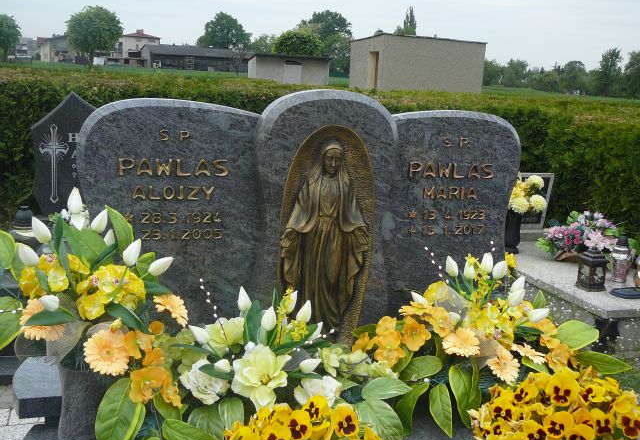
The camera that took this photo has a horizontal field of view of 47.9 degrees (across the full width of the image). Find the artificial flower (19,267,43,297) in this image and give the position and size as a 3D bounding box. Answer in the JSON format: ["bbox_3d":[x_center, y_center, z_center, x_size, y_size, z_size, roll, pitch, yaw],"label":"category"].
[{"bbox_3d":[-0.712,0.154,1.780,0.065,0.078,0.050,5,13,21],"label":"artificial flower"}]

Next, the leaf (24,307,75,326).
[{"bbox_3d":[-0.593,0.211,1.580,0.115,0.042,0.030,-3,13,-26],"label":"leaf"}]

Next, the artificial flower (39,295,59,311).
[{"bbox_3d":[-0.594,0.181,1.580,0.036,0.036,0.058,-30,-38,27],"label":"artificial flower"}]

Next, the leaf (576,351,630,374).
[{"bbox_3d":[0.783,0.395,2.000,0.155,0.030,0.070,12,41,11],"label":"leaf"}]

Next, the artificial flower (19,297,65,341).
[{"bbox_3d":[-0.635,0.225,1.650,0.103,0.100,0.035,2,12,-2],"label":"artificial flower"}]

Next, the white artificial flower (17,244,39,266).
[{"bbox_3d":[-0.675,0.082,1.670,0.036,0.063,0.036,-39,9,-11],"label":"white artificial flower"}]

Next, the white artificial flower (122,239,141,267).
[{"bbox_3d":[-0.464,0.080,1.780,0.039,0.070,0.039,25,7,-2],"label":"white artificial flower"}]

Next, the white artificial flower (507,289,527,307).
[{"bbox_3d":[0.572,0.226,2.100,0.038,0.063,0.038,30,16,-22],"label":"white artificial flower"}]

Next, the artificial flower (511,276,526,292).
[{"bbox_3d":[0.563,0.186,2.050,0.037,0.061,0.037,31,3,9],"label":"artificial flower"}]

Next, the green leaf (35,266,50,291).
[{"bbox_3d":[-0.635,0.134,1.650,0.030,0.056,0.020,-31,6,-9],"label":"green leaf"}]

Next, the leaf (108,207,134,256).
[{"bbox_3d":[-0.508,0.029,1.830,0.050,0.128,0.030,-17,6,-19],"label":"leaf"}]

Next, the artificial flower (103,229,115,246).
[{"bbox_3d":[-0.545,0.048,1.860,0.034,0.056,0.034,18,6,0],"label":"artificial flower"}]

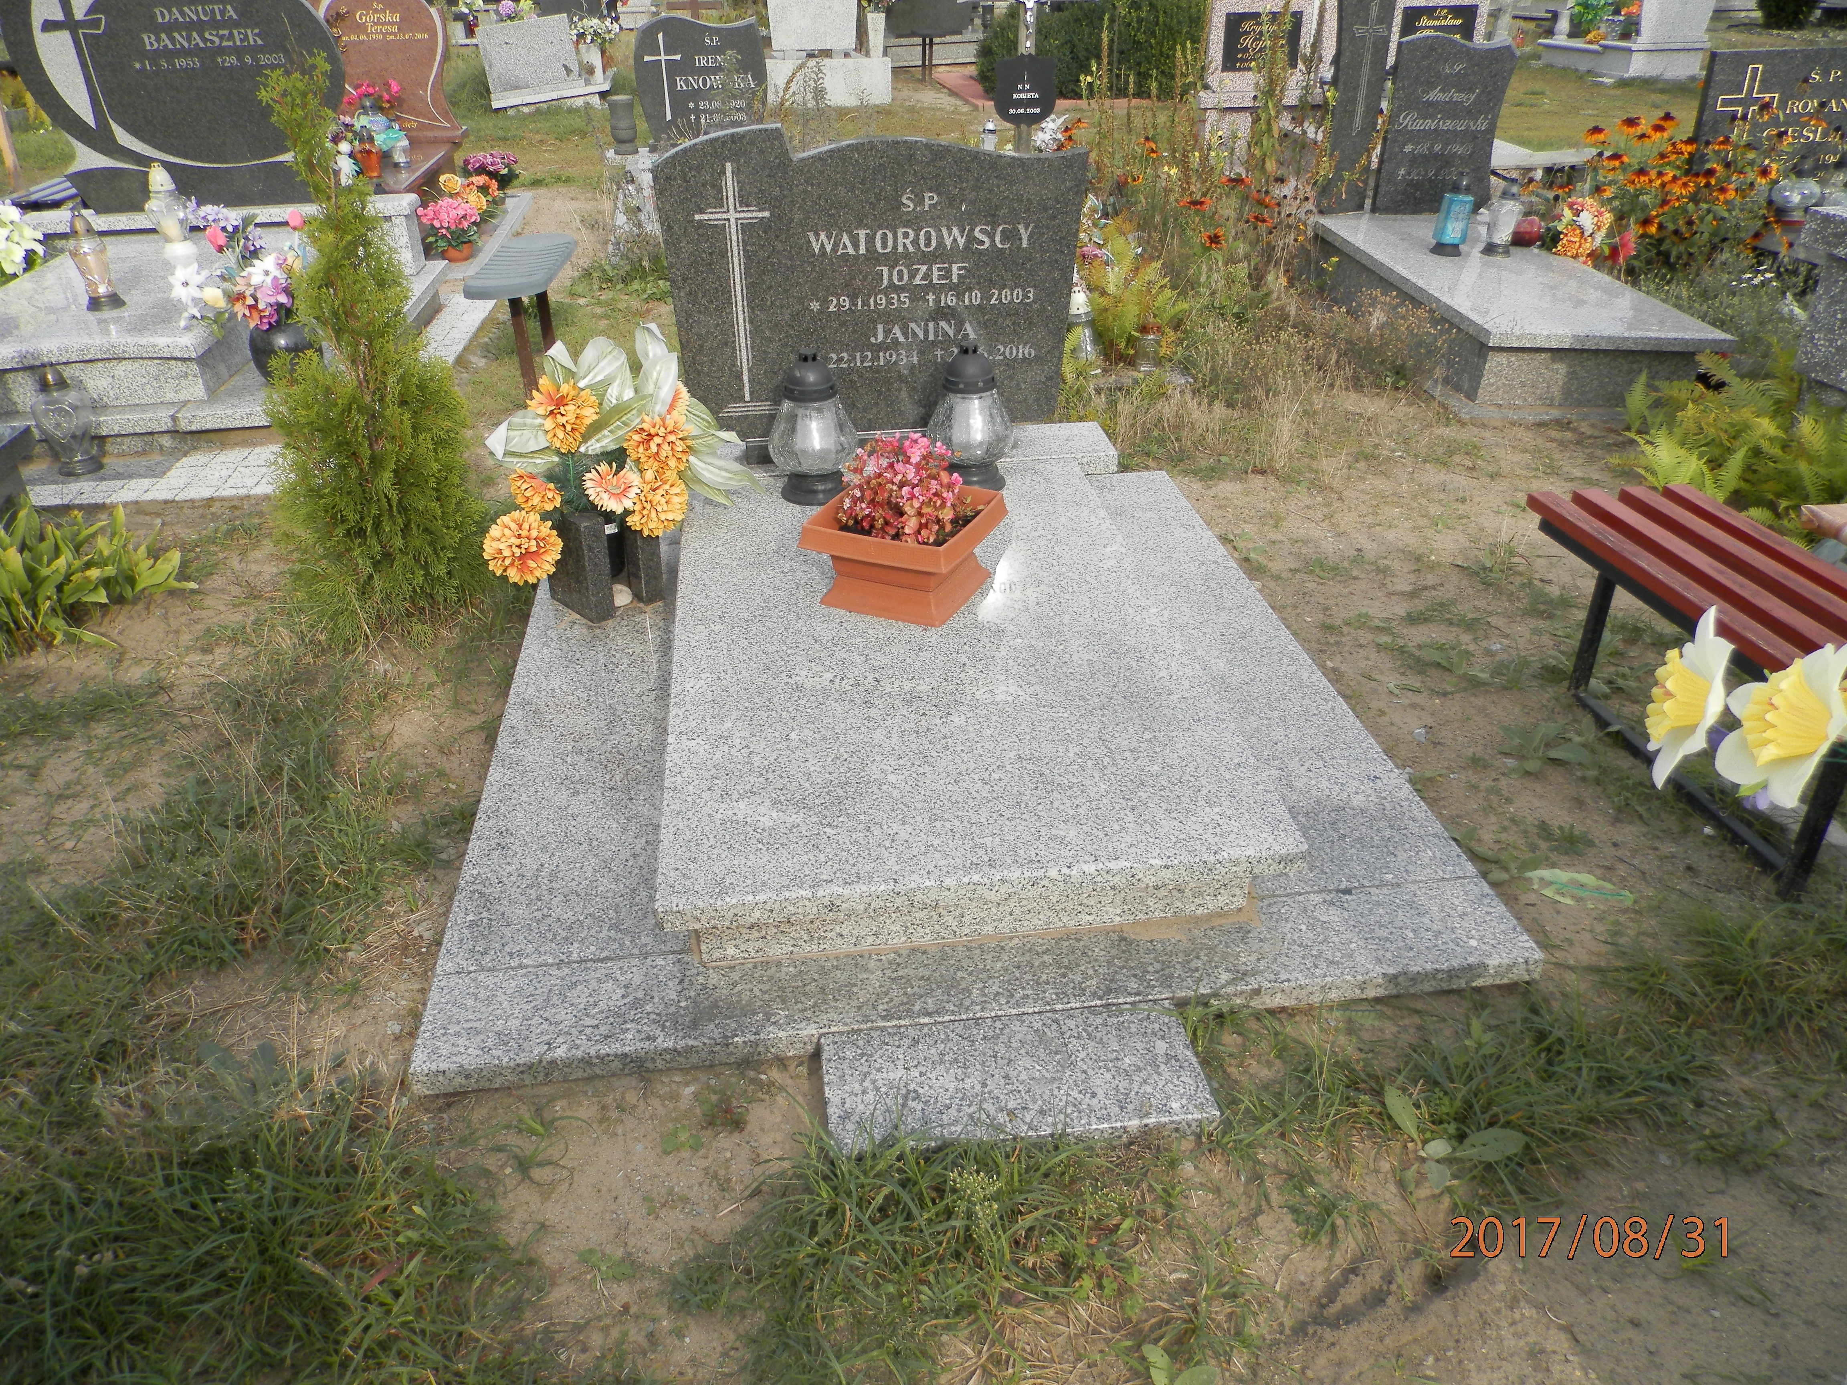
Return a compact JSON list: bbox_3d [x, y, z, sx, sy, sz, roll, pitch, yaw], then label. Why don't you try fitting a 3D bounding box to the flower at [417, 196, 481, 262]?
[{"bbox_3d":[-2.162,-2.116,6.084,0.284,0.251,0.270,-4,31,-6],"label":"flower"}]

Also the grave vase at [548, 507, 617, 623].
[{"bbox_3d":[-0.777,-0.295,2.969,0.049,0.236,0.184,-27,40,-37],"label":"grave vase"}]

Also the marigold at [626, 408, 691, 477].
[{"bbox_3d":[-0.561,-0.530,2.825,0.141,0.136,0.113,-7,31,-10],"label":"marigold"}]

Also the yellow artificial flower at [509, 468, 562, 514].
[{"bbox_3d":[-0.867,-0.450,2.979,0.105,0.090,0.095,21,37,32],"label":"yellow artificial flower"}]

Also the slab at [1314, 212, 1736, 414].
[{"bbox_3d":[2.077,-1.432,4.869,0.728,0.239,1.796,1,30,0],"label":"slab"}]

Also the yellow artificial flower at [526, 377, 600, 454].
[{"bbox_3d":[-0.752,-0.577,2.787,0.157,0.152,0.125,-9,32,-13],"label":"yellow artificial flower"}]

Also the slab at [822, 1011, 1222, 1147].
[{"bbox_3d":[0.125,0.538,1.845,0.518,0.041,0.210,-4,31,-6],"label":"slab"}]

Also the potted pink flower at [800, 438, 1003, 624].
[{"bbox_3d":[-0.035,-0.344,2.610,0.310,0.309,0.310,13,33,22],"label":"potted pink flower"}]

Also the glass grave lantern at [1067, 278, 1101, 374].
[{"bbox_3d":[0.541,-1.228,4.469,0.120,0.280,0.120,-4,31,-6],"label":"glass grave lantern"}]

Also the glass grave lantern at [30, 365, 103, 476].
[{"bbox_3d":[-2.485,-0.790,3.865,0.172,0.295,0.135,-10,32,-15],"label":"glass grave lantern"}]

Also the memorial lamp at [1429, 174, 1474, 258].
[{"bbox_3d":[1.955,-1.765,4.928,0.122,0.270,0.122,-4,31,-6],"label":"memorial lamp"}]

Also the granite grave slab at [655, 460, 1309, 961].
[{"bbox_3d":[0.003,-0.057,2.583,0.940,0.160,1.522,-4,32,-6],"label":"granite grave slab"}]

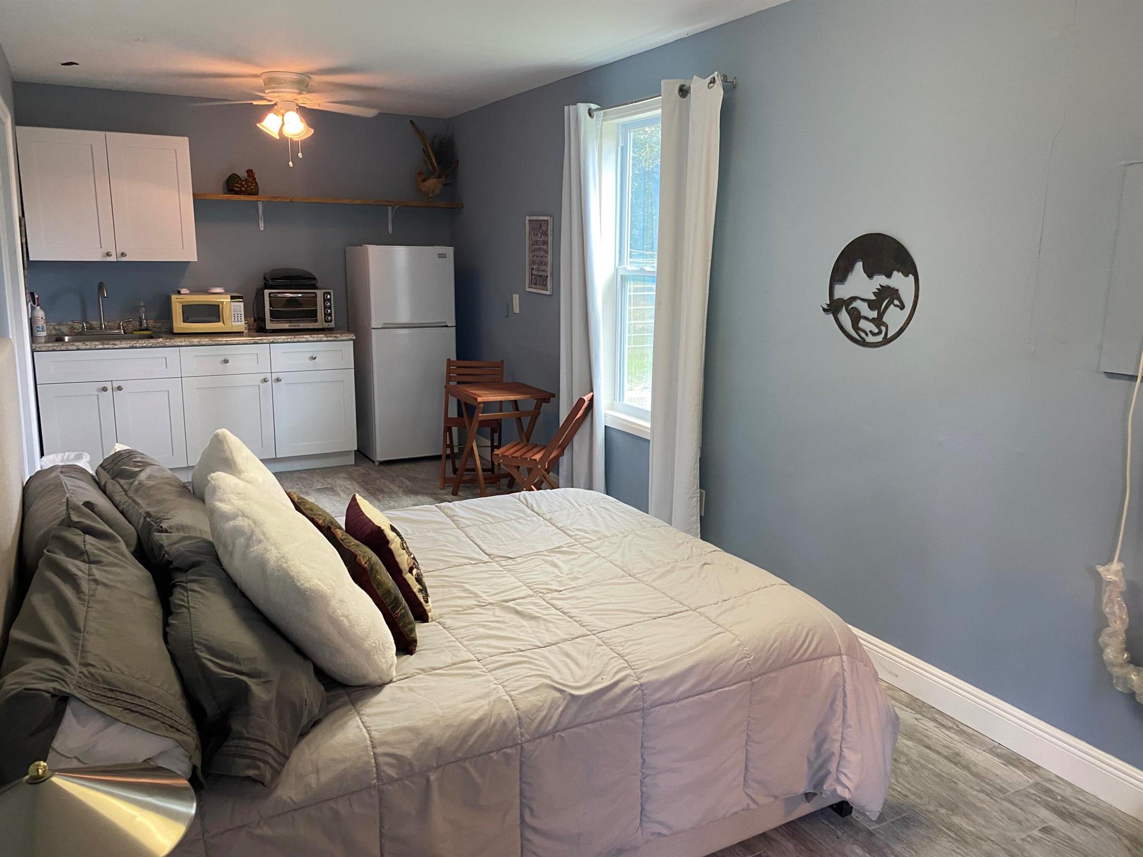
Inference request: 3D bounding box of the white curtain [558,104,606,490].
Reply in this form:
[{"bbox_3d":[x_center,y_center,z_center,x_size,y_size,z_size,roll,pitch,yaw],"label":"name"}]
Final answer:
[{"bbox_3d":[0.066,-0.626,4.689,0.110,2.160,0.400,-6,14,-28],"label":"white curtain"}]

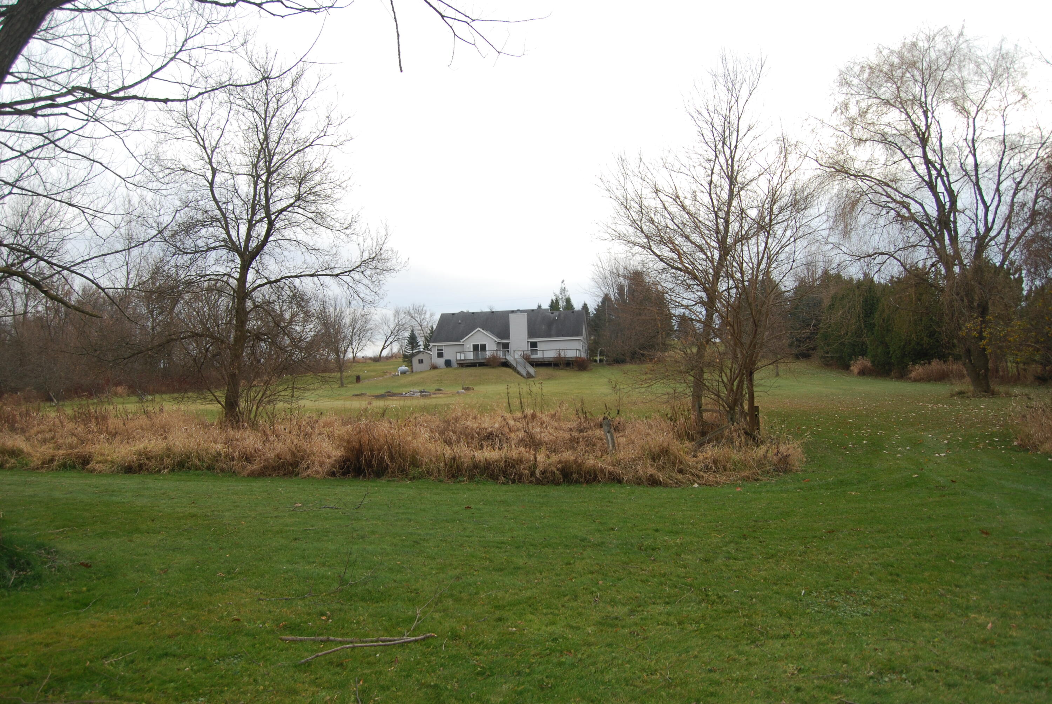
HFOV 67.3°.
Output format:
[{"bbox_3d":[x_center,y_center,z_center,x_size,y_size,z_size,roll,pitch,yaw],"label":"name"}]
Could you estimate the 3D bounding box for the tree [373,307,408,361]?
[{"bbox_3d":[-21.908,-2.929,128.000,5.600,9.100,5.400,-1,-2,0],"label":"tree"}]

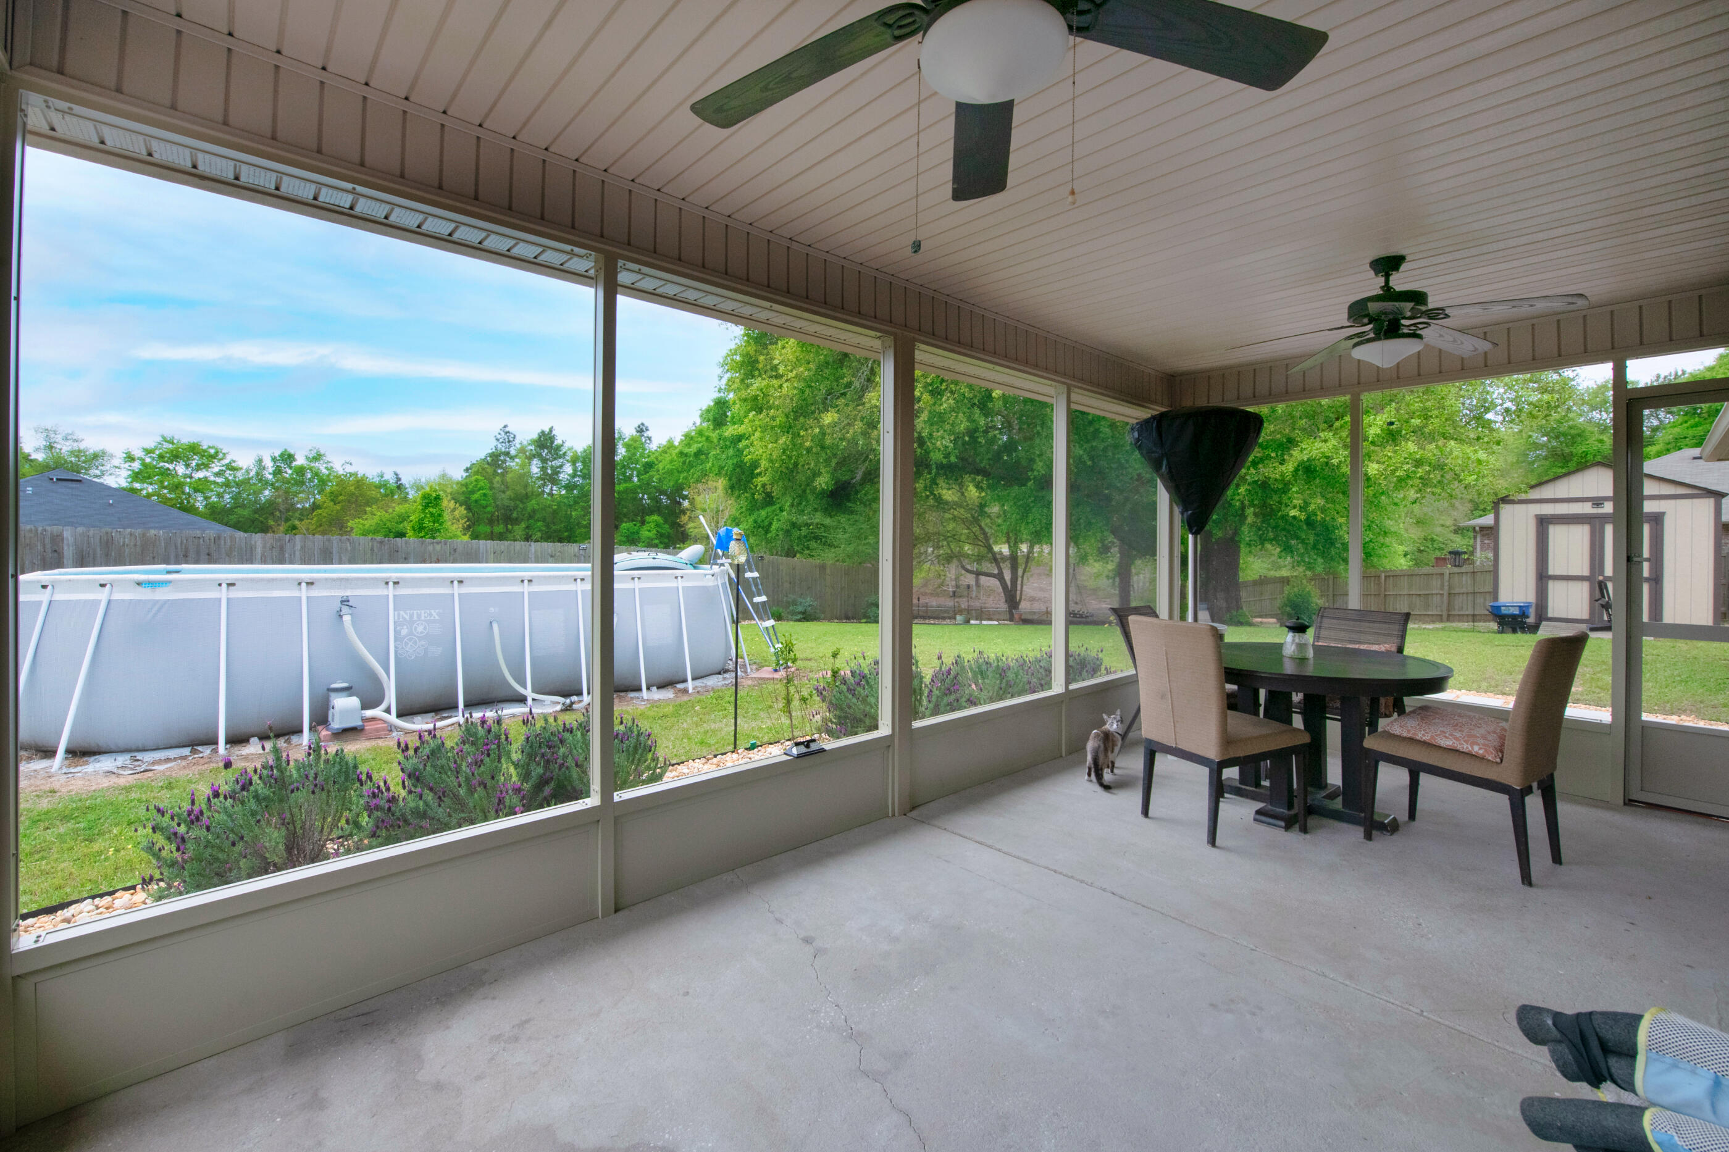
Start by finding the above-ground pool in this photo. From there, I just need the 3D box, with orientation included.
[{"bbox_3d":[-4.402,0.535,7.381,6.350,1.240,3.400,-1,2,-41],"label":"above-ground pool"}]

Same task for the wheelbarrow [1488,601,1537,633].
[{"bbox_3d":[12.139,0.785,12.600,0.550,0.600,0.720,-1,2,-41],"label":"wheelbarrow"}]

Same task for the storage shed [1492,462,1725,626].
[{"bbox_3d":[15.501,-0.669,14.211,3.200,3.170,3.100,-1,2,-44],"label":"storage shed"}]

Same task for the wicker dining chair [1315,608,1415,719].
[{"bbox_3d":[2.828,0.701,4.045,0.650,0.965,0.530,-1,2,-29],"label":"wicker dining chair"}]

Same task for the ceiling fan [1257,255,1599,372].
[{"bbox_3d":[2.406,-1.211,3.090,1.270,0.510,1.270,-1,2,-41],"label":"ceiling fan"}]

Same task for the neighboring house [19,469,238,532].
[{"bbox_3d":[-38.200,-1.350,32.000,14.000,5.600,14.000,-1,2,-41],"label":"neighboring house"}]

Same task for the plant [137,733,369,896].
[{"bbox_3d":[-2.428,0.970,2.690,0.680,0.660,0.660,-1,2,-41],"label":"plant"}]

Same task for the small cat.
[{"bbox_3d":[1.414,0.998,3.931,0.160,0.370,0.410,1,2,38],"label":"small cat"}]

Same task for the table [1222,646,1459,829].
[{"bbox_3d":[2.204,0.810,3.484,1.310,0.775,1.310,-1,2,-41],"label":"table"}]

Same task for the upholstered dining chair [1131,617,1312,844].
[{"bbox_3d":[1.695,0.704,3.221,0.640,1.000,0.480,-1,2,-24],"label":"upholstered dining chair"}]

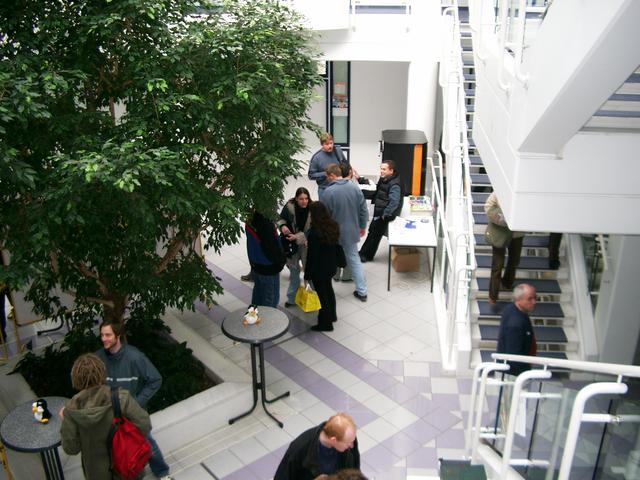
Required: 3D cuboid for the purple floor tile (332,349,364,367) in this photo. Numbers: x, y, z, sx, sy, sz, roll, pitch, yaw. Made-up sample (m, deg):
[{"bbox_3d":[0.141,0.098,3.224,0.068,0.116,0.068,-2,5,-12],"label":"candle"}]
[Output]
[{"bbox_3d":[0.305,1.424,8.156,0.300,0.010,0.300,-19,30,-36],"label":"purple floor tile"}]

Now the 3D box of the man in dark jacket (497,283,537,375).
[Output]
[{"bbox_3d":[1.853,1.185,6.506,0.380,1.730,0.500,6,24,13],"label":"man in dark jacket"}]

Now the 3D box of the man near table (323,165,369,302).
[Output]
[{"bbox_3d":[0.379,-0.097,9.572,0.580,1.770,0.580,-10,25,-19],"label":"man near table"}]

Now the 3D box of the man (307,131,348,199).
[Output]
[{"bbox_3d":[0.136,-0.851,11.172,0.600,1.830,0.400,-9,26,-20],"label":"man"}]

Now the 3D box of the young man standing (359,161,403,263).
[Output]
[{"bbox_3d":[0.936,-0.443,10.456,0.620,1.660,0.520,-8,25,-16],"label":"young man standing"}]

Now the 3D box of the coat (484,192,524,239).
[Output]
[{"bbox_3d":[2.135,-0.343,7.816,0.540,0.740,0.370,1,24,5],"label":"coat"}]

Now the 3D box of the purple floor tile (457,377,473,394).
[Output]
[{"bbox_3d":[1.716,1.661,7.735,0.302,0.010,0.302,1,24,5],"label":"purple floor tile"}]

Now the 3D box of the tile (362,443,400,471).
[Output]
[{"bbox_3d":[0.583,2.103,6.589,0.300,0.010,0.300,-19,30,-36],"label":"tile"}]

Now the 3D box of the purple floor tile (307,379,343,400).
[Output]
[{"bbox_3d":[0.041,1.688,7.716,0.300,0.015,0.300,-19,30,-36],"label":"purple floor tile"}]

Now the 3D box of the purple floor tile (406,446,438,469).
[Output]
[{"bbox_3d":[0.980,2.102,6.587,0.300,0.010,0.300,2,24,4],"label":"purple floor tile"}]

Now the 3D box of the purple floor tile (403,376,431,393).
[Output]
[{"bbox_3d":[1.109,1.647,7.804,0.300,0.015,0.300,2,24,5],"label":"purple floor tile"}]

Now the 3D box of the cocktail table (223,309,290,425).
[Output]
[{"bbox_3d":[-0.628,1.342,7.179,0.710,1.090,0.710,-1,24,0],"label":"cocktail table"}]

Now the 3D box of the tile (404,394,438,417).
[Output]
[{"bbox_3d":[1.078,1.809,7.438,0.300,0.015,0.300,-19,30,-36],"label":"tile"}]

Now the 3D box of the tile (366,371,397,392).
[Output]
[{"bbox_3d":[0.702,1.621,7.862,0.302,0.010,0.302,-19,30,-35],"label":"tile"}]

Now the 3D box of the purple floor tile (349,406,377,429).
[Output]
[{"bbox_3d":[0.426,1.875,7.295,0.302,0.010,0.302,-19,30,-35],"label":"purple floor tile"}]

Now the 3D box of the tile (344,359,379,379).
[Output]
[{"bbox_3d":[0.509,1.530,8.078,0.302,0.010,0.302,-19,30,-35],"label":"tile"}]

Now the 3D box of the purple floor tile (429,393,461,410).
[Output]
[{"bbox_3d":[1.368,1.754,7.385,0.300,0.010,0.300,2,24,4],"label":"purple floor tile"}]

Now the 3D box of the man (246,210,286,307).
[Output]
[{"bbox_3d":[-0.637,0.367,8.378,0.520,1.760,0.360,7,24,16],"label":"man"}]

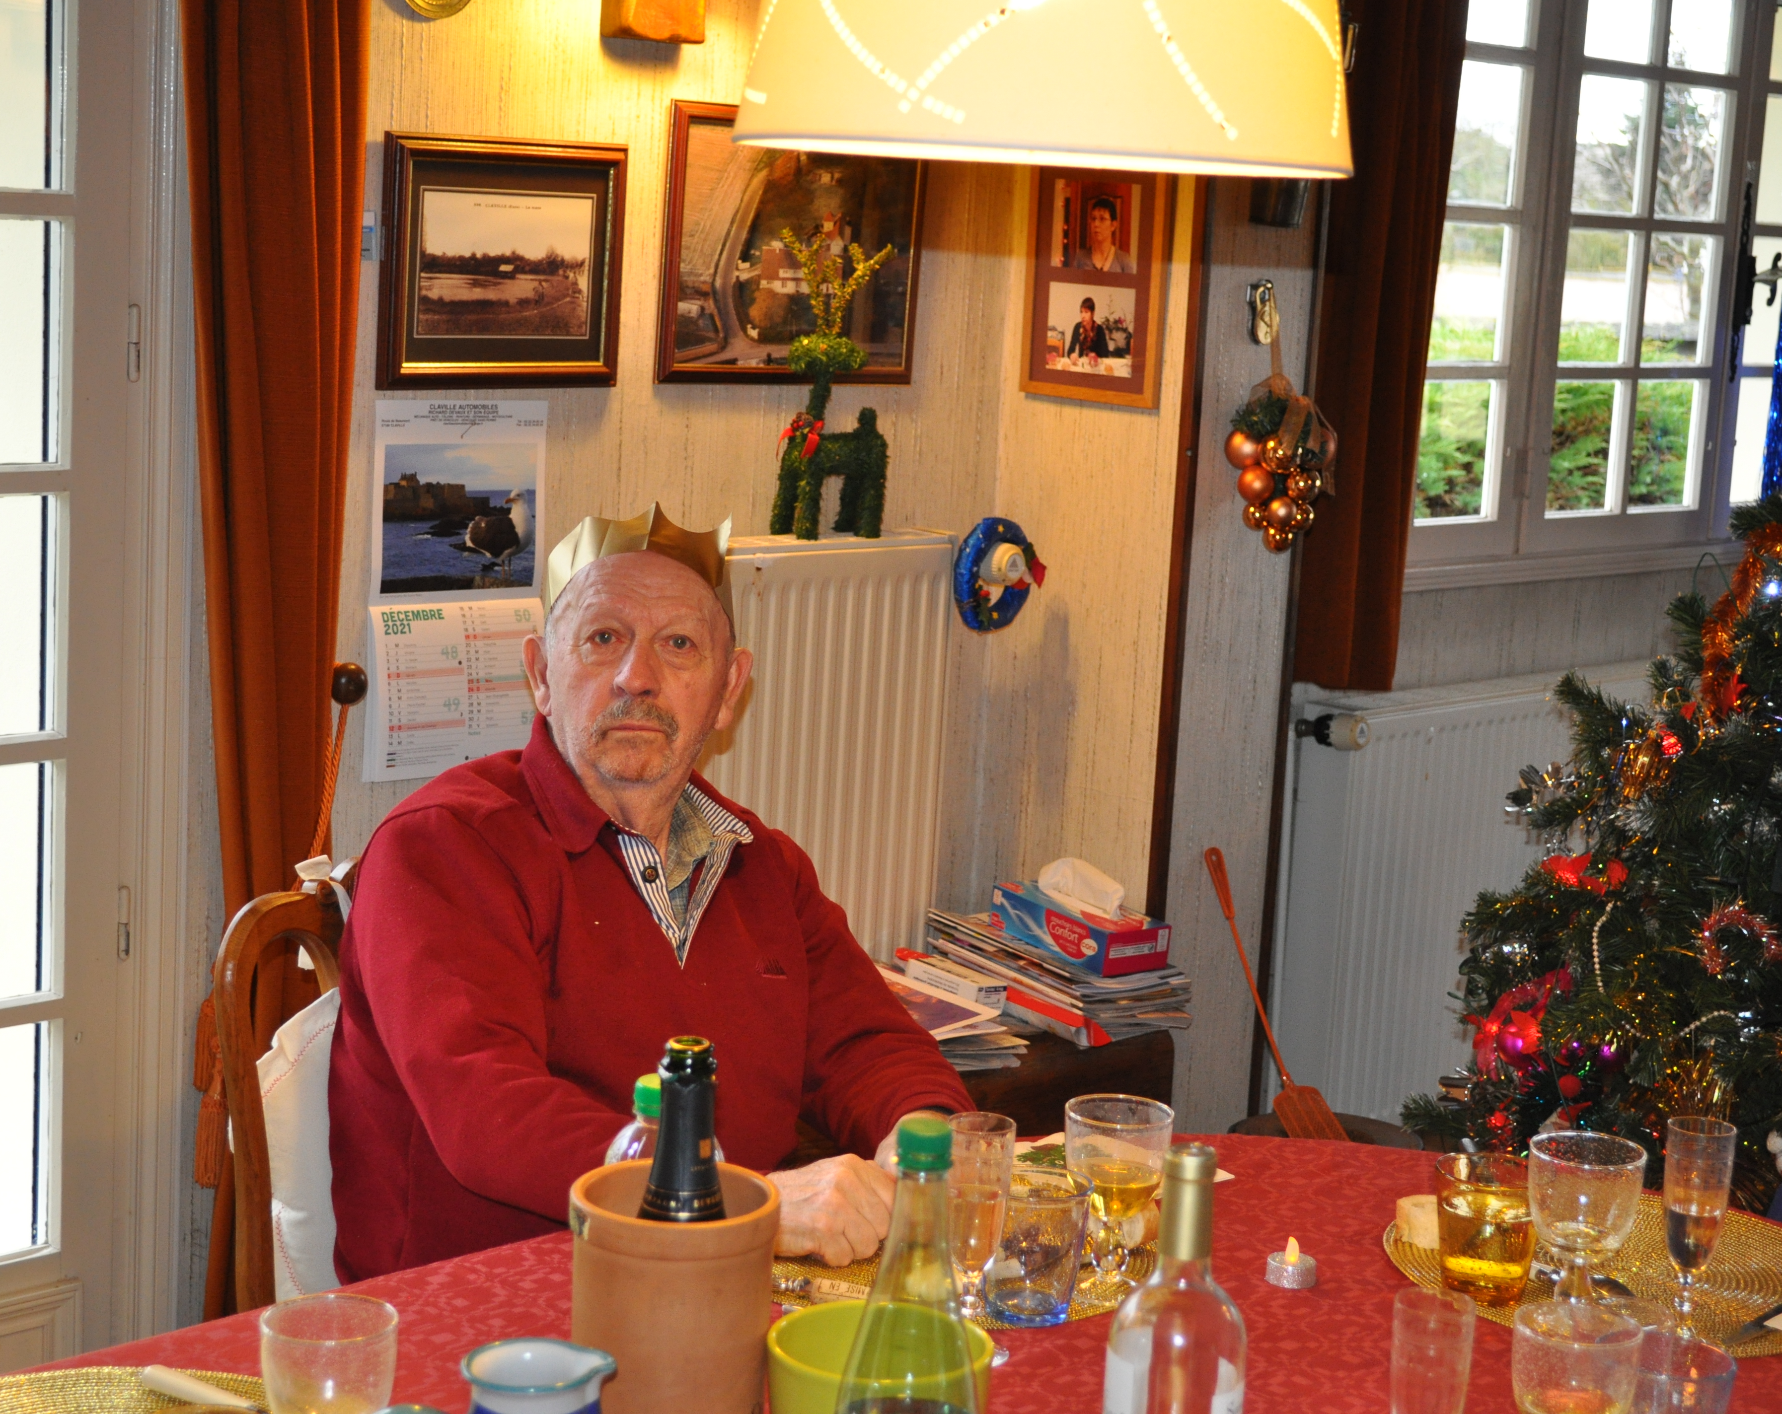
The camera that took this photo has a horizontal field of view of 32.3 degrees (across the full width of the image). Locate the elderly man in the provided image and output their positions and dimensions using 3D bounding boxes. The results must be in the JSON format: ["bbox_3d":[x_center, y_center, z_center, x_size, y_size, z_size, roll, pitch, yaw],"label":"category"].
[{"bbox_3d":[-0.162,0.467,2.678,0.660,1.280,0.550,12,12,43],"label":"elderly man"}]

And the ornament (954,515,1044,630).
[{"bbox_3d":[0.138,-0.171,4.003,0.048,0.149,0.148,12,13,43],"label":"ornament"}]

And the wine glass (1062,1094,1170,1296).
[{"bbox_3d":[0.166,0.368,2.295,0.081,0.137,0.081,3,9,0],"label":"wine glass"}]

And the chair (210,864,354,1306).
[{"bbox_3d":[-0.303,0.608,2.846,0.520,0.935,0.455,12,12,43],"label":"chair"}]

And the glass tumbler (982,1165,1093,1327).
[{"bbox_3d":[0.101,0.394,2.234,0.087,0.098,0.087,3,9,0],"label":"glass tumbler"}]

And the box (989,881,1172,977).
[{"bbox_3d":[0.242,0.281,3.925,0.106,0.053,0.228,-4,15,-37],"label":"box"}]

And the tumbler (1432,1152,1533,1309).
[{"bbox_3d":[0.453,0.398,2.330,0.087,0.098,0.087,3,9,0],"label":"tumbler"}]

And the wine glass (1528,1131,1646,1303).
[{"bbox_3d":[0.515,0.390,2.287,0.087,0.128,0.087,12,12,43],"label":"wine glass"}]

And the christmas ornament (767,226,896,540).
[{"bbox_3d":[-0.066,-0.412,3.877,0.135,0.390,0.145,12,12,43],"label":"christmas ornament"}]

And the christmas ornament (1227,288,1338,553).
[{"bbox_3d":[0.506,-0.367,3.998,0.090,0.345,0.120,12,12,43],"label":"christmas ornament"}]

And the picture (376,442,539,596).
[{"bbox_3d":[-0.494,-0.216,3.516,0.010,0.169,0.220,12,13,43],"label":"picture"}]

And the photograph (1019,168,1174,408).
[{"bbox_3d":[0.272,-0.560,4.006,0.229,0.317,0.022,12,13,43],"label":"photograph"}]

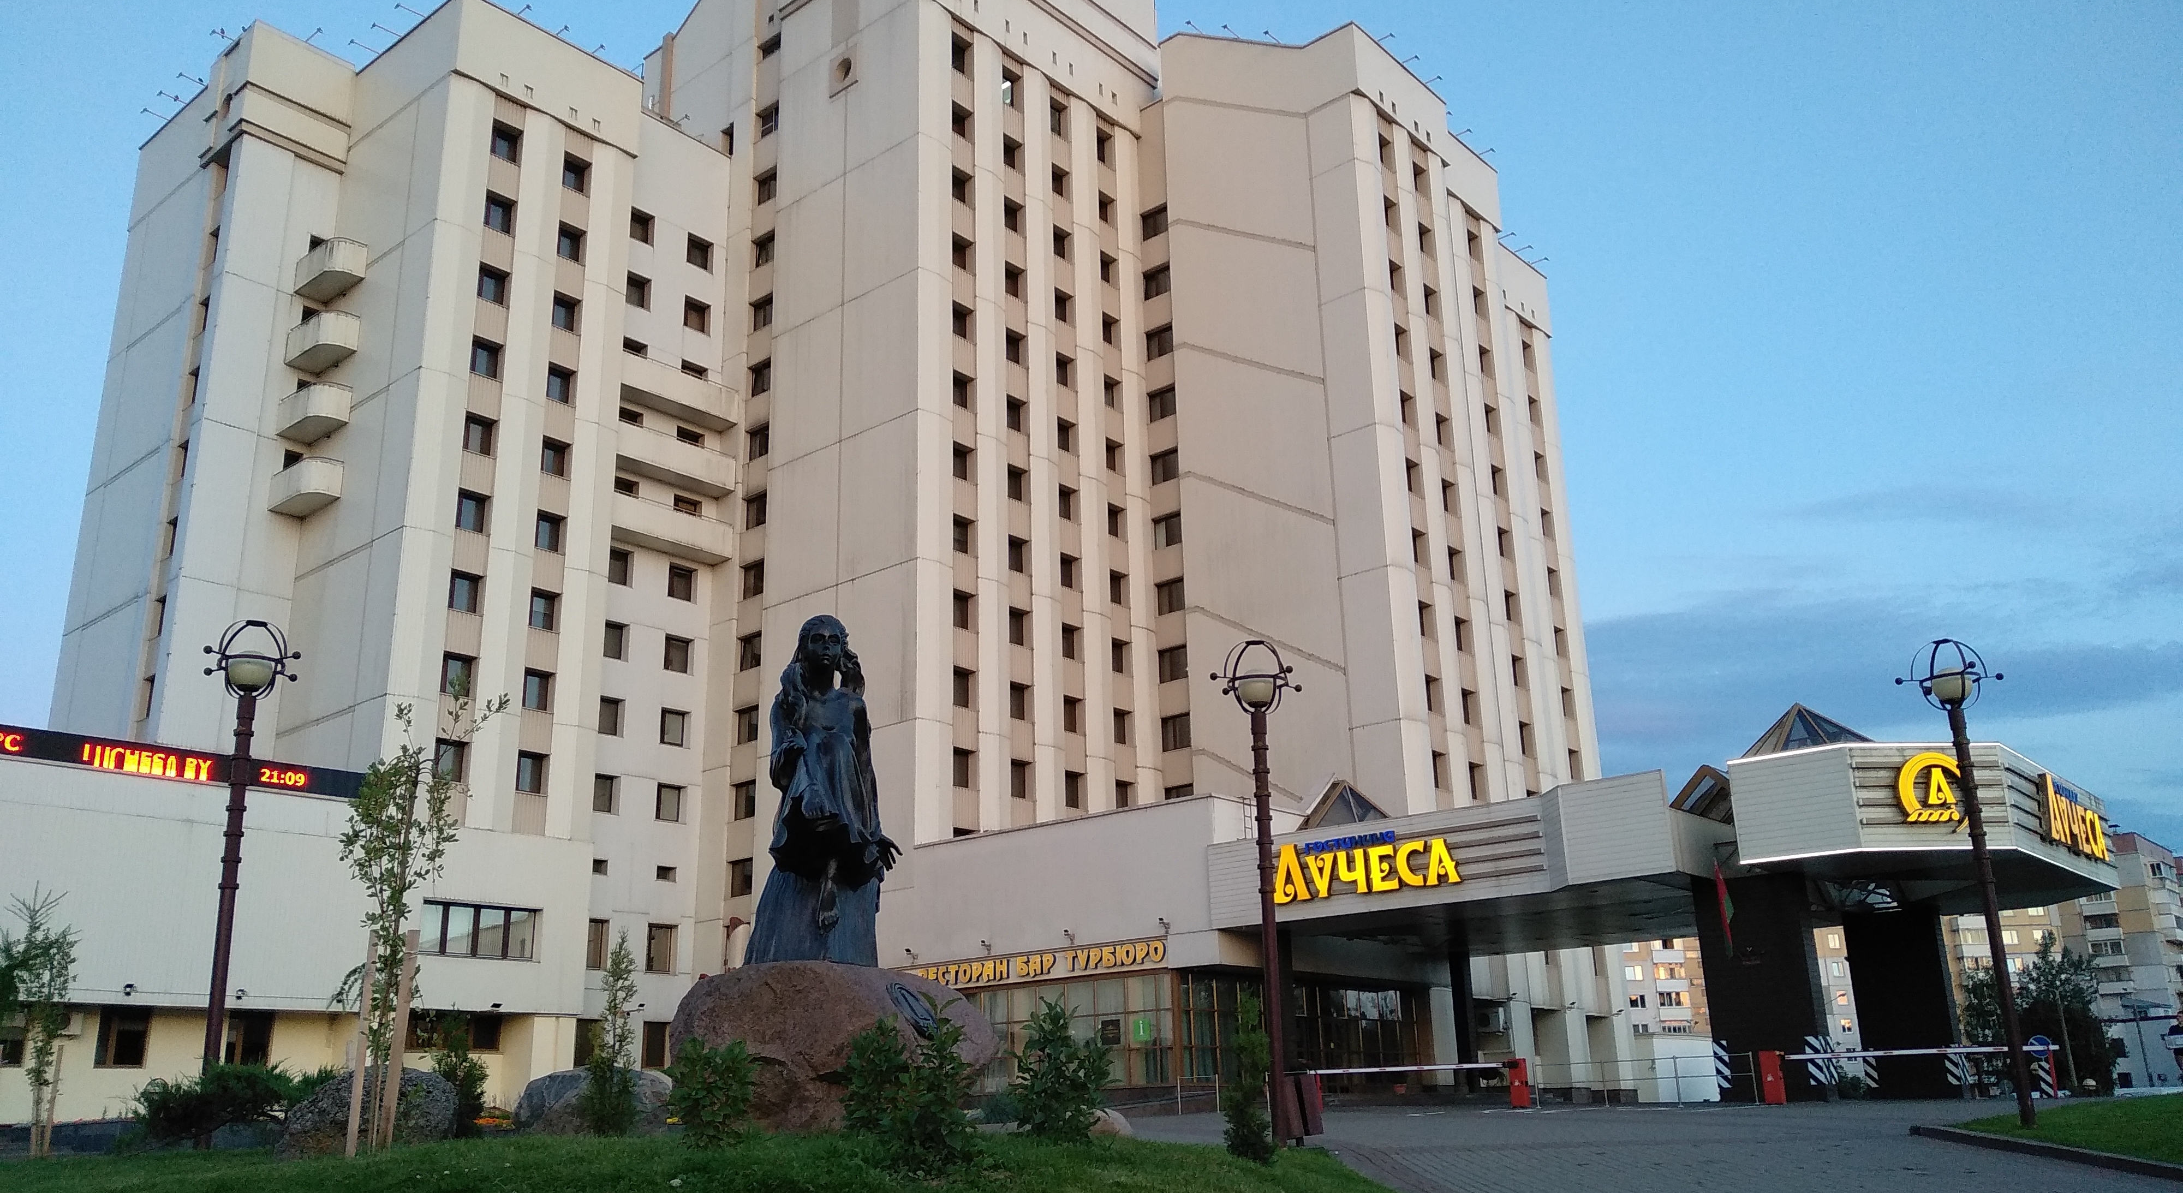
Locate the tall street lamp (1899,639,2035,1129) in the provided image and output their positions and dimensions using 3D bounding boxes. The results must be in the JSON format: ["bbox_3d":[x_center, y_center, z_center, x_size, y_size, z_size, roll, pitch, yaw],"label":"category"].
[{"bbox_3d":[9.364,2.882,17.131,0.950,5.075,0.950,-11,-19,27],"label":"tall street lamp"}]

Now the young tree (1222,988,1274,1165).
[{"bbox_3d":[1.212,3.704,12.661,0.408,1.300,0.420,-3,-17,5],"label":"young tree"}]

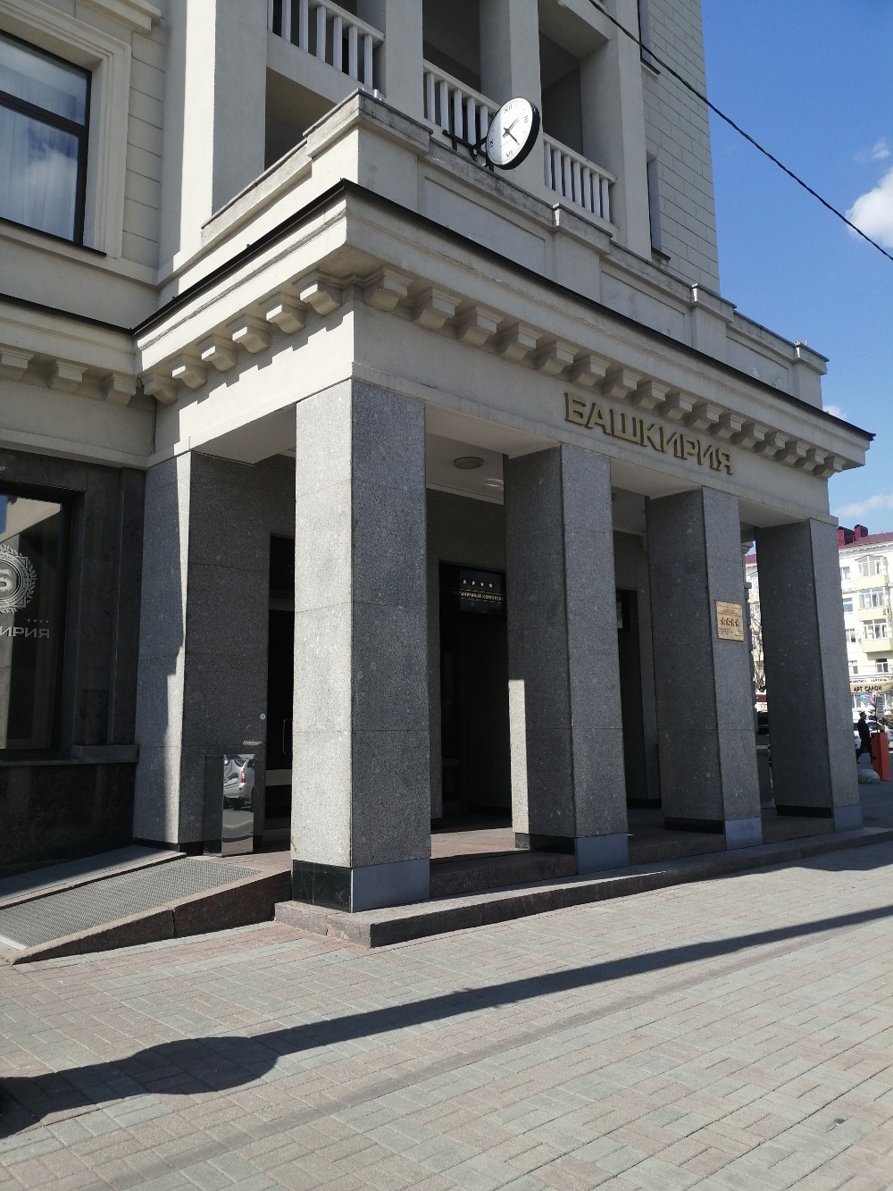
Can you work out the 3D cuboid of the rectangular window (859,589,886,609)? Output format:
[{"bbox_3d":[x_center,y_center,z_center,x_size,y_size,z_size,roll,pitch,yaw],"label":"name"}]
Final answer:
[{"bbox_3d":[39.826,0.330,86.800,0.250,1.750,2.550,7,-12,-41],"label":"rectangular window"}]

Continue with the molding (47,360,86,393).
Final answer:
[{"bbox_3d":[-3.557,-2.068,8.764,0.283,0.265,0.255,7,-12,-41],"label":"molding"}]

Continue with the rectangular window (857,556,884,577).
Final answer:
[{"bbox_3d":[39.743,-2.675,87.000,0.250,1.750,2.500,7,-12,-41],"label":"rectangular window"}]

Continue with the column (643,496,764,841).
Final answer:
[{"bbox_3d":[2.790,0.775,10.113,0.705,3.763,0.740,7,-12,-41],"label":"column"}]

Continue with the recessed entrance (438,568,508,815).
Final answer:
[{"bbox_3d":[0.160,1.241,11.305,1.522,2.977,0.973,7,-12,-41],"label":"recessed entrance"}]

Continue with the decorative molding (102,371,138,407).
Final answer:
[{"bbox_3d":[-3.172,-2.020,9.103,0.274,0.265,0.255,7,-12,-41],"label":"decorative molding"}]

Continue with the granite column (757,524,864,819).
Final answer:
[{"bbox_3d":[4.539,0.994,11.657,0.705,3.763,0.740,7,-12,-41],"label":"granite column"}]

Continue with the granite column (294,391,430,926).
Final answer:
[{"bbox_3d":[-0.652,0.352,7.071,0.705,3.780,0.740,7,-12,-41],"label":"granite column"}]

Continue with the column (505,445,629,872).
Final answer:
[{"bbox_3d":[1.085,0.564,8.606,0.705,3.769,0.740,7,-12,-41],"label":"column"}]

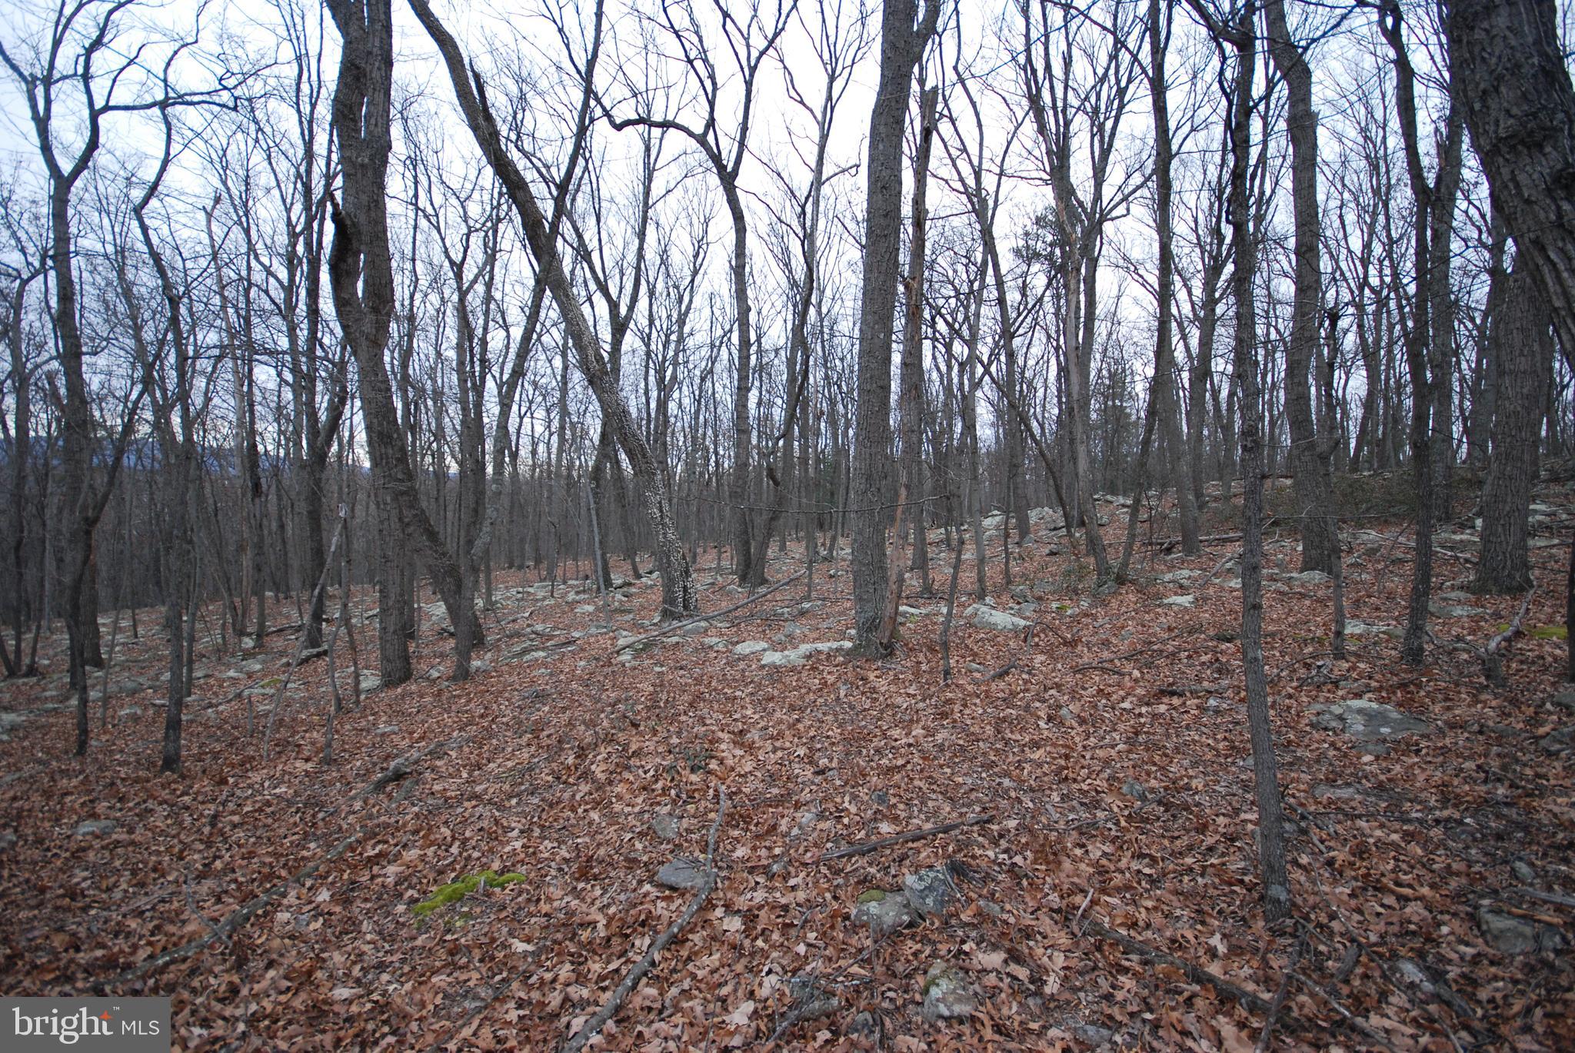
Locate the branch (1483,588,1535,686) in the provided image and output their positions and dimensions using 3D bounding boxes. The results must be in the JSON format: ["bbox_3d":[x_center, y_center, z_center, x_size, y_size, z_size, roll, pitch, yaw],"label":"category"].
[{"bbox_3d":[5.055,0.777,4.606,0.340,0.630,0.270,-1,2,-45],"label":"branch"}]

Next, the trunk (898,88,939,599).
[{"bbox_3d":[2.023,-2.784,9.884,0.400,7.474,0.360,0,2,0],"label":"trunk"}]

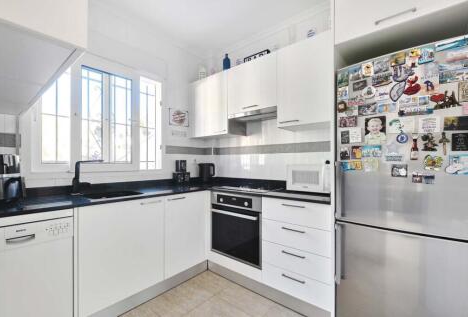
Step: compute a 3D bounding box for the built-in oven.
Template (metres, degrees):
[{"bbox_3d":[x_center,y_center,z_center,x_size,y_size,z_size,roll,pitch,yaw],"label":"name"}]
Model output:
[{"bbox_3d":[0.172,0.627,2.028,0.595,0.595,0.570,-1,-1,40],"label":"built-in oven"}]

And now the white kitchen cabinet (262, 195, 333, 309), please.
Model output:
[{"bbox_3d":[0.623,0.669,1.660,0.550,0.700,0.580,-1,-1,40],"label":"white kitchen cabinet"}]

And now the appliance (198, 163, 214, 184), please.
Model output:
[{"bbox_3d":[-0.357,0.191,2.620,0.225,0.245,0.155,0,-1,-8],"label":"appliance"}]

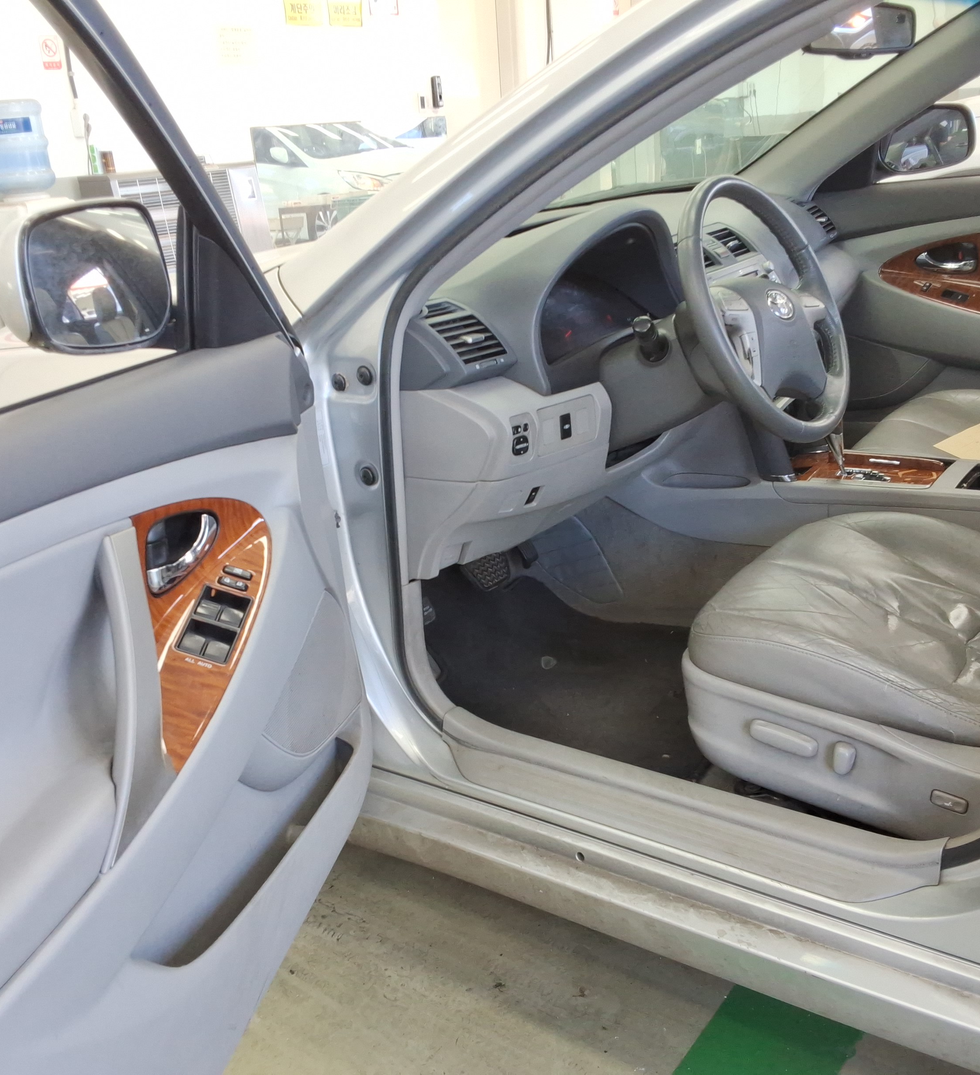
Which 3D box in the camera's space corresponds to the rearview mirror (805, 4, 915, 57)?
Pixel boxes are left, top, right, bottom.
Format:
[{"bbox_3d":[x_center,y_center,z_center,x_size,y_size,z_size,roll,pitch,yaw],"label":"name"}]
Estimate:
[{"bbox_3d":[0.562,-0.773,1.753,0.240,0.068,0.040,-19,23,-32],"label":"rearview mirror"}]

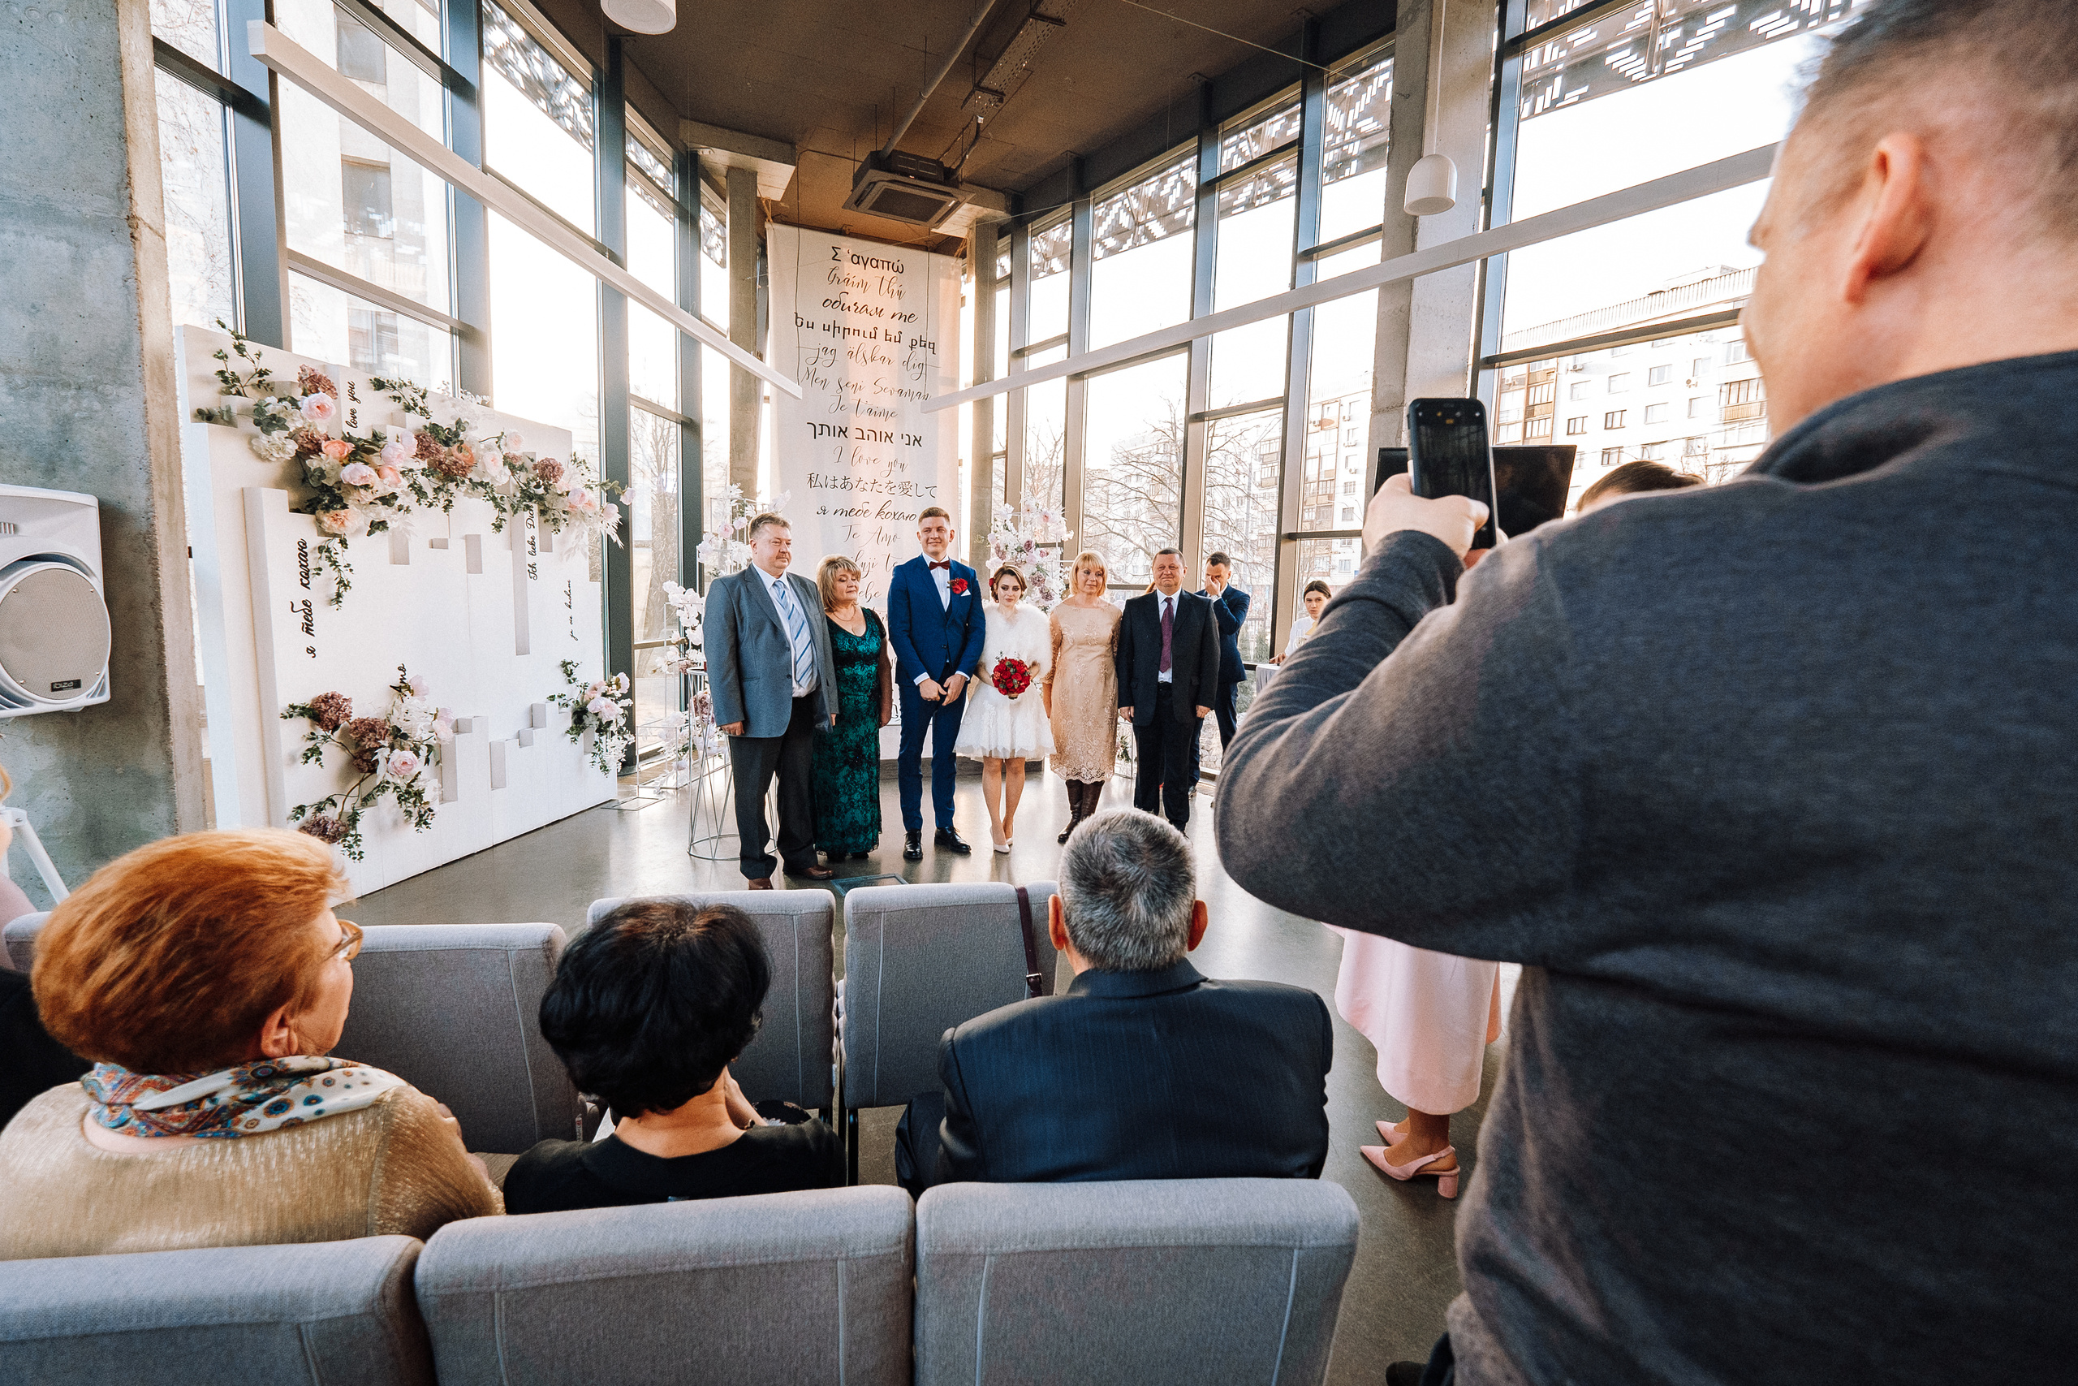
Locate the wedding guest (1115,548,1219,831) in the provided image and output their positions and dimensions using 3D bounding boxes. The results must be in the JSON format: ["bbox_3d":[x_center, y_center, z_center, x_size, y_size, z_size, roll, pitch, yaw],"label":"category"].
[{"bbox_3d":[0.818,-0.028,5.641,0.610,1.794,0.370,2,6,0],"label":"wedding guest"}]

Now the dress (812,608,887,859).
[{"bbox_3d":[-1.016,0.208,4.630,0.440,1.321,0.340,0,6,-14],"label":"dress"}]

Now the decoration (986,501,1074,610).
[{"bbox_3d":[-0.063,-1.055,6.679,0.660,0.866,0.420,2,6,0],"label":"decoration"}]

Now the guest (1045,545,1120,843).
[{"bbox_3d":[0.252,0.017,5.274,0.460,1.744,0.310,1,6,-5],"label":"guest"}]

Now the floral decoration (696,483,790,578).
[{"bbox_3d":[-2.214,-1.204,6.469,0.700,0.718,0.420,1,6,-11],"label":"floral decoration"}]

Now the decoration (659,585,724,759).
[{"bbox_3d":[-2.602,-0.164,6.500,0.500,1.330,0.420,-1,6,-26],"label":"decoration"}]

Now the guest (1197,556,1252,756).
[{"bbox_3d":[1.333,-0.117,6.349,0.460,1.803,0.400,4,6,19],"label":"guest"}]

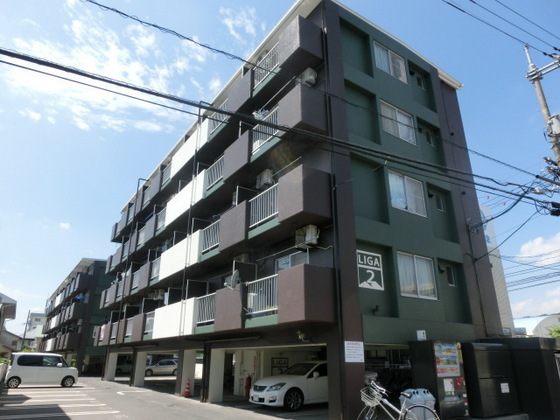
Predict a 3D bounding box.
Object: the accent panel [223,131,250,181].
[{"bbox_3d":[-1.576,-1.929,14.425,0.136,1.329,1.902,14,-25,-32],"label":"accent panel"}]

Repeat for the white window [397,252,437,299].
[{"bbox_3d":[4.230,2.032,11.903,1.744,1.297,0.100,14,-25,-32],"label":"white window"}]

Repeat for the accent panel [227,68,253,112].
[{"bbox_3d":[-1.592,-4.604,15.745,0.160,1.369,1.891,14,-25,-32],"label":"accent panel"}]

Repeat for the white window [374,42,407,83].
[{"bbox_3d":[4.244,-5.612,14.840,1.744,1.297,0.100,14,-25,-32],"label":"white window"}]

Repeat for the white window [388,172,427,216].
[{"bbox_3d":[4.328,-0.518,13.233,1.799,1.311,0.120,14,-25,-32],"label":"white window"}]

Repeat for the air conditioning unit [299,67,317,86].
[{"bbox_3d":[0.892,-4.188,12.701,0.328,0.497,0.614,14,-25,-32],"label":"air conditioning unit"}]

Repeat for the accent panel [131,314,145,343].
[{"bbox_3d":[-7.550,6.367,20.854,0.160,1.369,1.833,14,-25,-32],"label":"accent panel"}]

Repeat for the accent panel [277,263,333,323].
[{"bbox_3d":[0.696,2.235,10.029,0.983,1.329,1.134,14,-25,-32],"label":"accent panel"}]

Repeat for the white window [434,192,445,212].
[{"bbox_3d":[6.093,-0.260,14.778,0.462,0.686,0.110,14,-25,-32],"label":"white window"}]

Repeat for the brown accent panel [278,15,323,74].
[{"bbox_3d":[0.710,-5.410,12.967,0.983,1.329,1.134,14,-25,-32],"label":"brown accent panel"}]

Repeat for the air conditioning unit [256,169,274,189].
[{"bbox_3d":[-0.522,-1.042,13.758,0.287,0.524,0.614,14,-25,-32],"label":"air conditioning unit"}]

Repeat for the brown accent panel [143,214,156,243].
[{"bbox_3d":[-7.542,1.144,22.872,0.160,1.369,1.833,14,-25,-32],"label":"brown accent panel"}]

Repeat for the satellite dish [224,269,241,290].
[{"bbox_3d":[-1.494,2.257,12.609,0.380,0.550,0.500,4,-21,-10],"label":"satellite dish"}]

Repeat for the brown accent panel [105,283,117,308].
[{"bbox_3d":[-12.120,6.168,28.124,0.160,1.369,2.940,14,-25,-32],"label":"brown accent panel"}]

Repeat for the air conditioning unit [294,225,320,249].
[{"bbox_3d":[0.745,0.817,10.988,0.290,0.570,0.740,14,-25,-32],"label":"air conditioning unit"}]

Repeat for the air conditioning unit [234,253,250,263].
[{"bbox_3d":[-1.357,1.943,13.859,0.290,0.570,0.740,14,-25,-32],"label":"air conditioning unit"}]

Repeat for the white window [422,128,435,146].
[{"bbox_3d":[5.904,-2.837,15.337,0.426,0.647,0.100,14,-25,-32],"label":"white window"}]

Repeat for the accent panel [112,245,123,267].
[{"bbox_3d":[-11.670,3.393,28.323,0.136,1.329,1.858,14,-25,-32],"label":"accent panel"}]

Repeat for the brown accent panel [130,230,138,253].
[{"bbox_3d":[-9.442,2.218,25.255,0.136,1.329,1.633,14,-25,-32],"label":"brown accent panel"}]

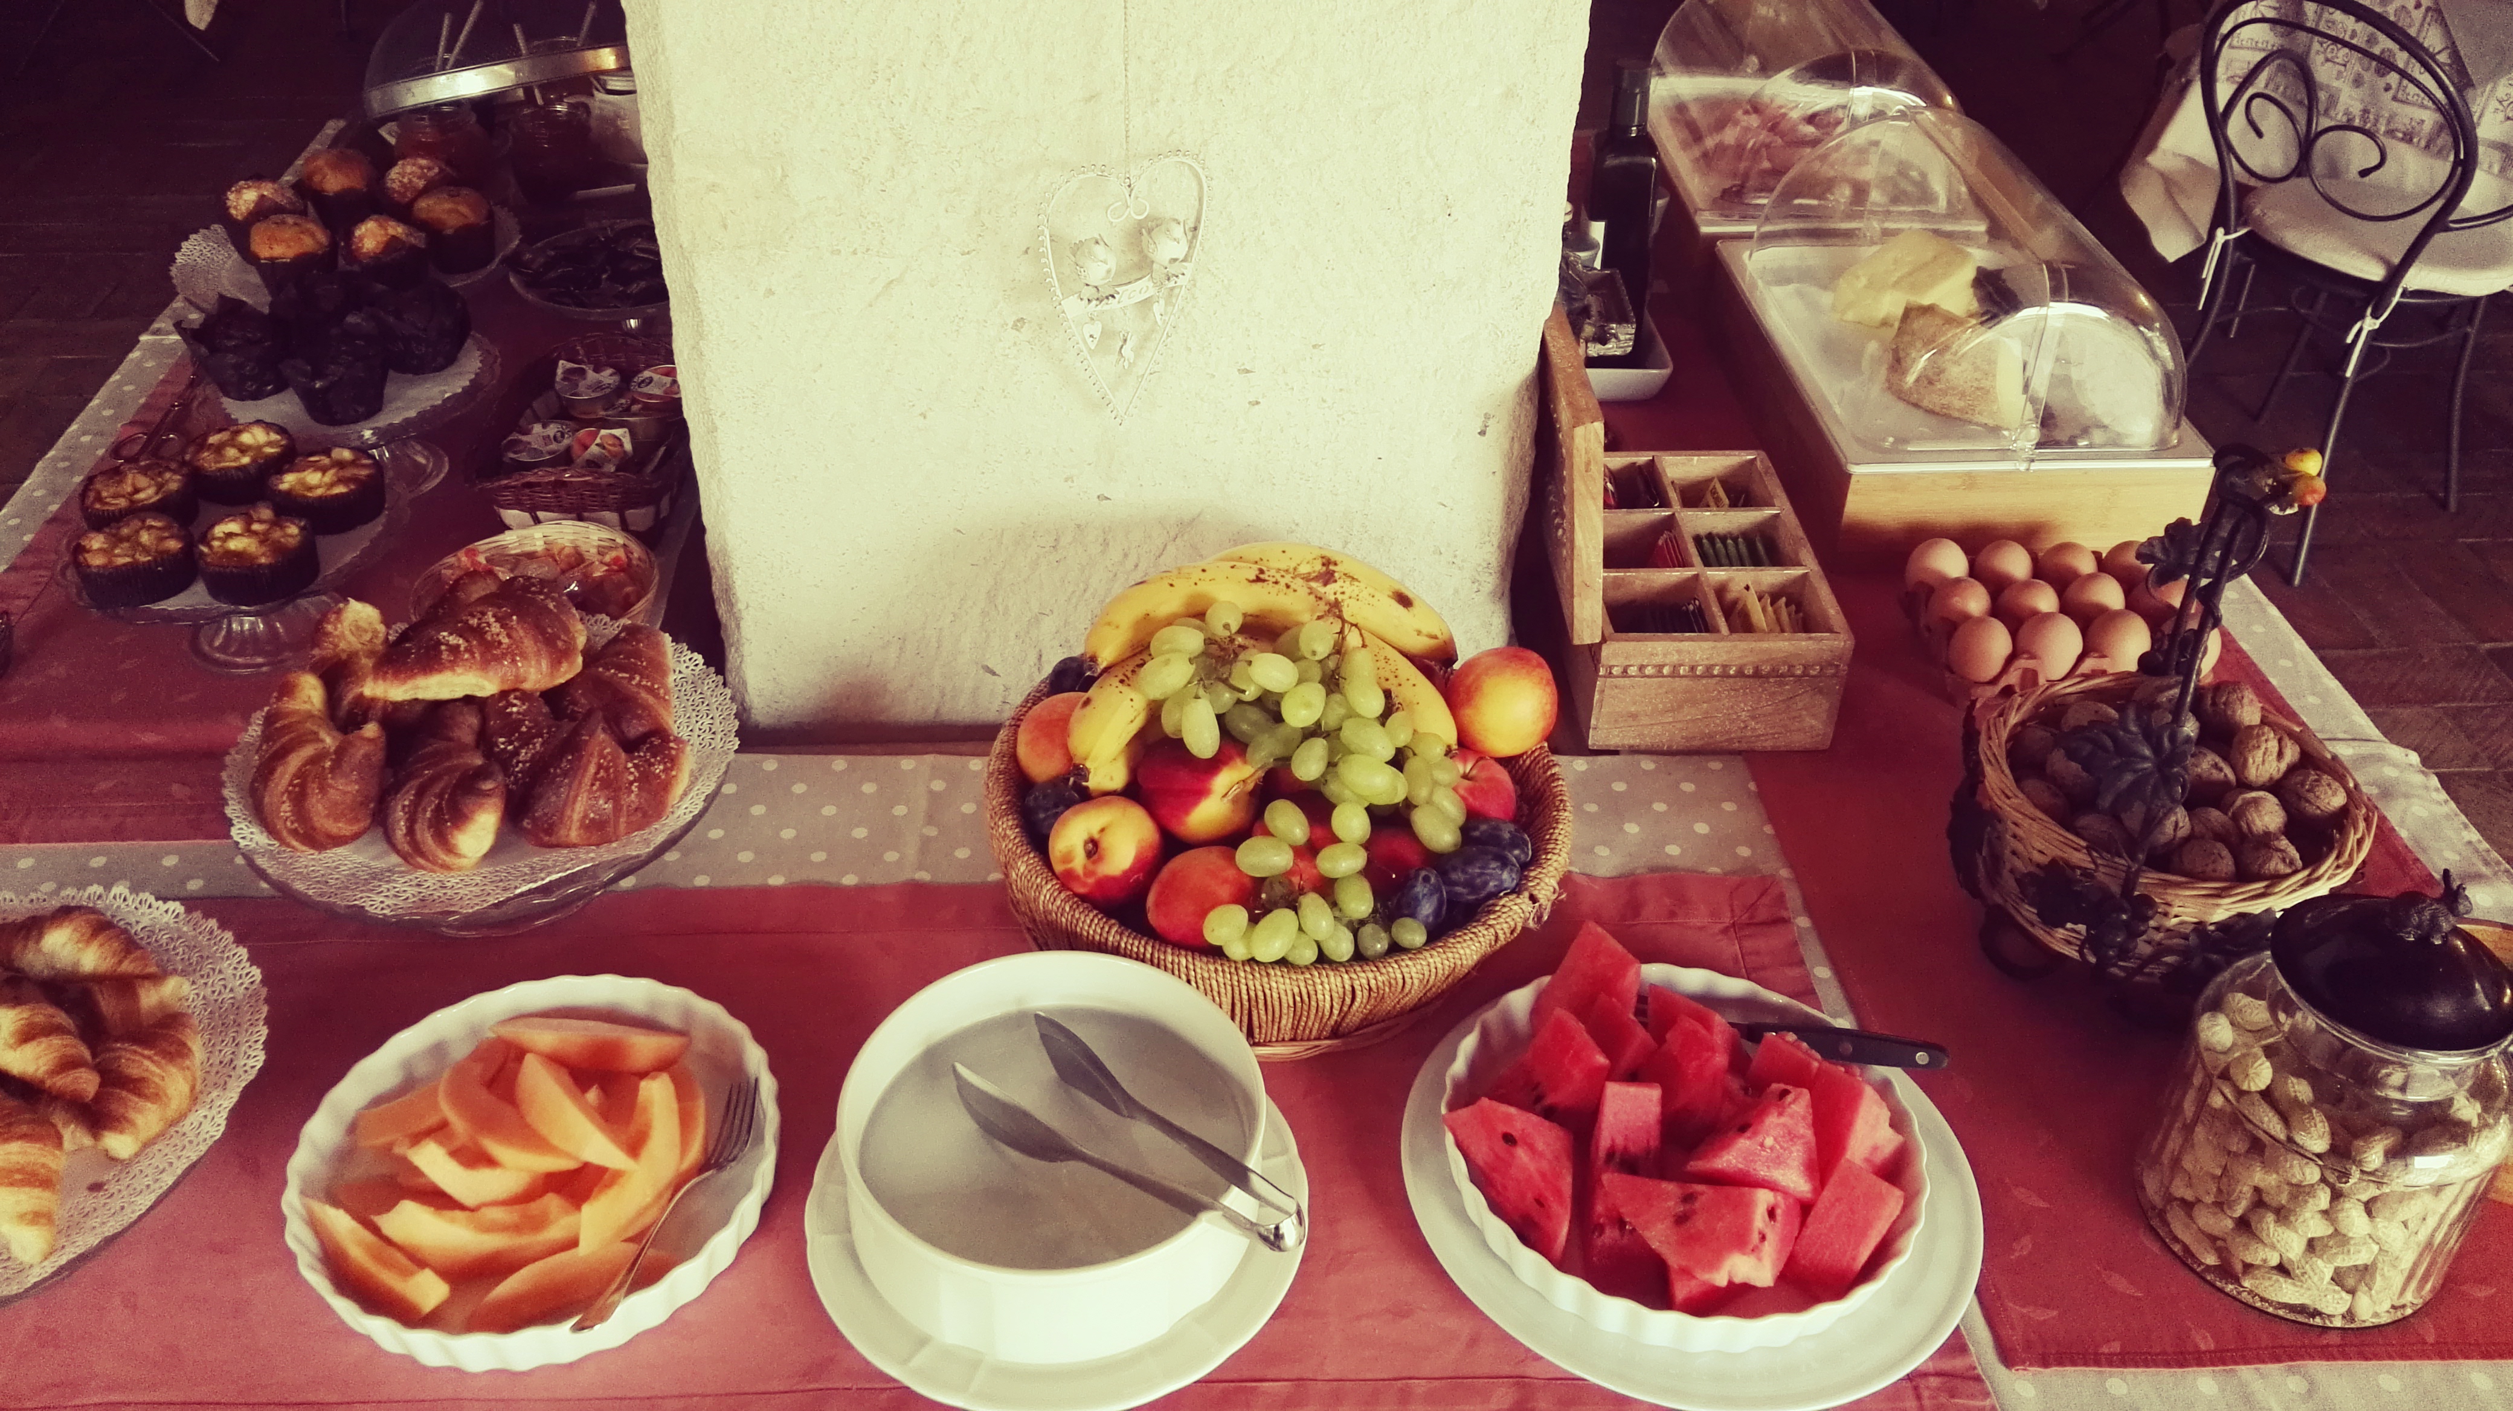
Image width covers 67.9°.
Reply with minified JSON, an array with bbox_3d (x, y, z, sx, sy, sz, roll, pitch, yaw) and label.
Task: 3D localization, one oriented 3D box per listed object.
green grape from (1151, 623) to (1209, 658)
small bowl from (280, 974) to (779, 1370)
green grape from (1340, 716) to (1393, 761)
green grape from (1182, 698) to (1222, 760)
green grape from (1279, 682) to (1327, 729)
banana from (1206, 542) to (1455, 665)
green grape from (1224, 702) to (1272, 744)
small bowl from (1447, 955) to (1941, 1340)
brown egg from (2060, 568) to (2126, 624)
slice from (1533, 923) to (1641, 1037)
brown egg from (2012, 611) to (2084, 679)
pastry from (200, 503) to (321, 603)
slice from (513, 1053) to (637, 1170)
[{"bbox_3d":[-0.044,-0.037,1.064,0.030,0.021,0.021,-12,34,1],"label":"green grape"},{"bbox_3d":[-0.353,0.232,0.935,0.232,0.045,0.232,1,35,-1],"label":"small bowl"},{"bbox_3d":[0.059,0.018,1.006,0.029,0.021,0.021,31,30,-3],"label":"green grape"},{"bbox_3d":[-0.031,0.012,1.027,0.021,0.033,0.021,-6,7,-2],"label":"green grape"},{"bbox_3d":[0.026,0.000,1.020,0.023,0.023,0.028,28,-6,-18],"label":"green grape"},{"bbox_3d":[0.047,-0.064,1.131,0.160,0.054,0.042,20,17,-6],"label":"banana"},{"bbox_3d":[-0.004,0.009,1.034,0.029,0.021,0.021,35,29,-1],"label":"green grape"},{"bbox_3d":[0.213,0.228,0.949,0.238,0.044,0.238,1,35,-1],"label":"small bowl"},{"bbox_3d":[0.602,-0.071,1.340,0.045,0.056,0.045,0,35,0],"label":"brown egg"},{"bbox_3d":[0.179,0.152,1.008,0.056,0.068,0.042,8,18,3],"label":"slice"},{"bbox_3d":[0.555,-0.040,1.309,0.043,0.056,0.043,1,34,-1],"label":"brown egg"},{"bbox_3d":[-0.689,-0.103,1.288,0.082,0.042,0.082,0,35,0],"label":"pastry"},{"bbox_3d":[-0.344,0.206,0.944,0.036,0.032,0.106,-29,44,-36],"label":"slice"}]

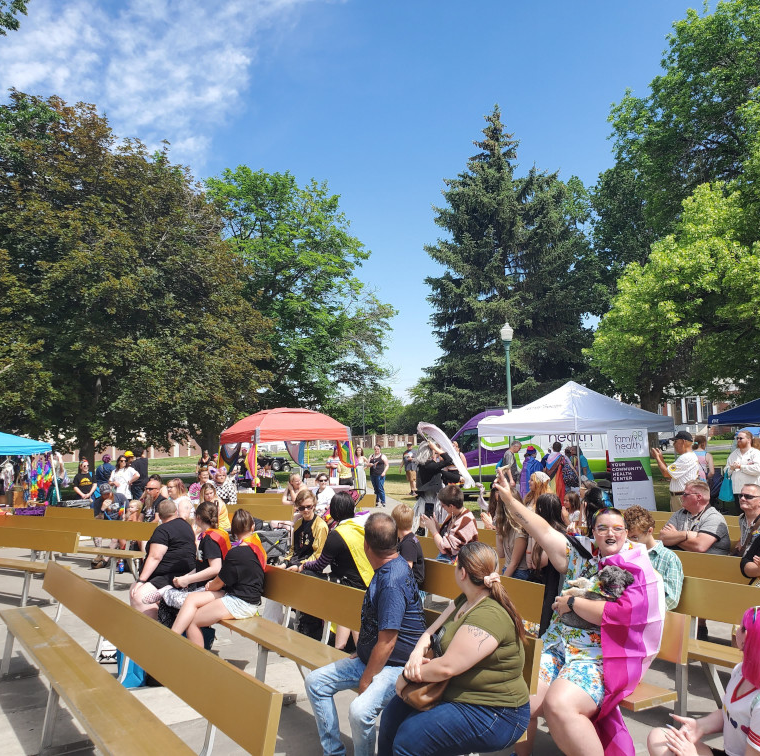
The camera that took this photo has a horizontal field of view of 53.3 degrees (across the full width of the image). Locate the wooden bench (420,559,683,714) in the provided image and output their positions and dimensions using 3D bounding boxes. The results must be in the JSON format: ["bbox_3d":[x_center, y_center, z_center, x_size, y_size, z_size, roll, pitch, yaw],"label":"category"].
[{"bbox_3d":[0.300,1.849,5.879,0.460,0.820,4.800,0,-6,-29],"label":"wooden bench"}]

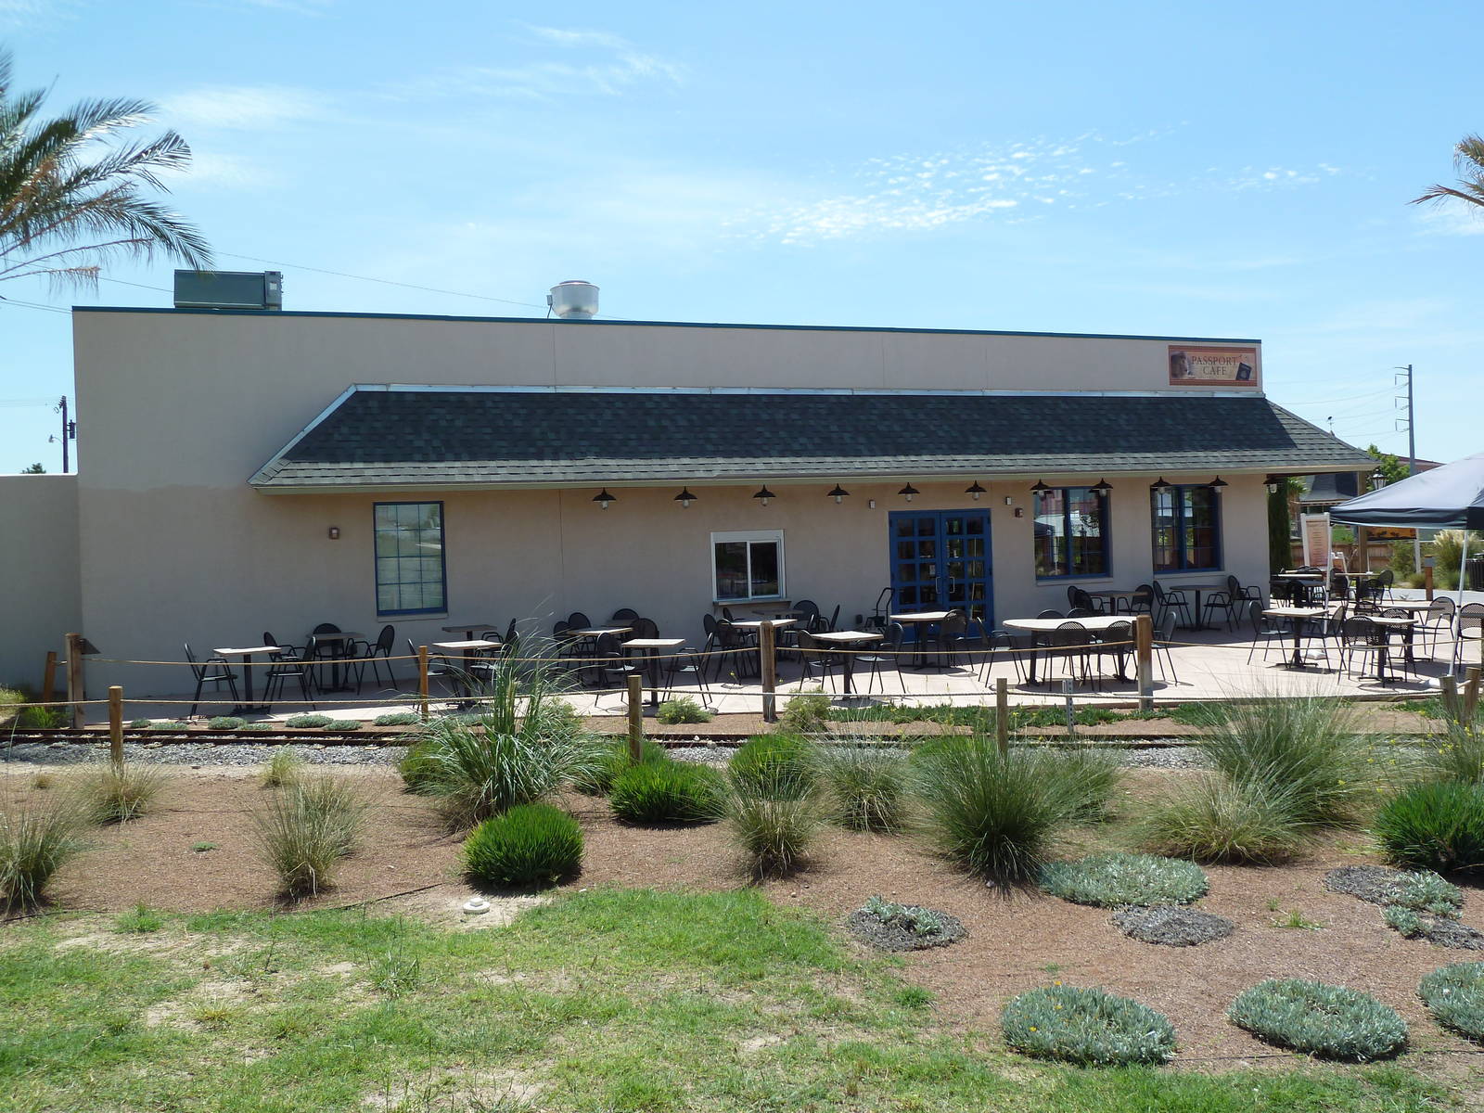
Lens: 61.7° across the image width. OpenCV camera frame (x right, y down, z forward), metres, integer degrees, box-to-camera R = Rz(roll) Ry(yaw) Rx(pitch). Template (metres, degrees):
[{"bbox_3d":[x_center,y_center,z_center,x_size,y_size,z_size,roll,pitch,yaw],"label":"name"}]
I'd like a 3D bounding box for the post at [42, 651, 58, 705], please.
[{"bbox_3d":[-9.083,1.654,16.300,0.105,0.800,0.105,5,1,-29],"label":"post"}]

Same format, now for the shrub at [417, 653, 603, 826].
[{"bbox_3d":[-1.655,1.262,8.691,1.270,1.120,1.200,-2,1,-11],"label":"shrub"}]

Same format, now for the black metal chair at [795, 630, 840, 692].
[{"bbox_3d":[0.949,1.226,14.443,0.580,0.810,0.530,-1,1,36],"label":"black metal chair"}]

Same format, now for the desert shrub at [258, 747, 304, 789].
[{"bbox_3d":[-3.861,1.755,10.397,0.370,0.340,0.360,-2,1,-20],"label":"desert shrub"}]

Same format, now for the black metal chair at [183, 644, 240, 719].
[{"bbox_3d":[-6.366,1.461,14.943,0.600,0.860,0.530,-2,1,-19],"label":"black metal chair"}]

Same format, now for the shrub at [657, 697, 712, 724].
[{"bbox_3d":[-0.630,1.665,13.650,0.610,0.265,0.550,-2,1,-3],"label":"shrub"}]

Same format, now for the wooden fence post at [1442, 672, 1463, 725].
[{"bbox_3d":[5.462,1.262,9.500,0.115,0.730,0.115,-10,1,0],"label":"wooden fence post"}]

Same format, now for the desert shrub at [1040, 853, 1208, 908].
[{"bbox_3d":[1.888,1.596,6.169,0.820,0.130,0.800,-2,1,17],"label":"desert shrub"}]

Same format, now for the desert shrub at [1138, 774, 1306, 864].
[{"bbox_3d":[2.622,1.422,6.816,0.890,0.440,0.840,-2,1,21],"label":"desert shrub"}]

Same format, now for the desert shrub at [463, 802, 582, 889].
[{"bbox_3d":[-1.220,1.579,6.897,0.660,0.410,0.660,-2,1,-10],"label":"desert shrub"}]

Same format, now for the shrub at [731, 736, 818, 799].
[{"bbox_3d":[0.239,1.553,9.447,0.690,0.420,0.680,-2,1,1],"label":"shrub"}]

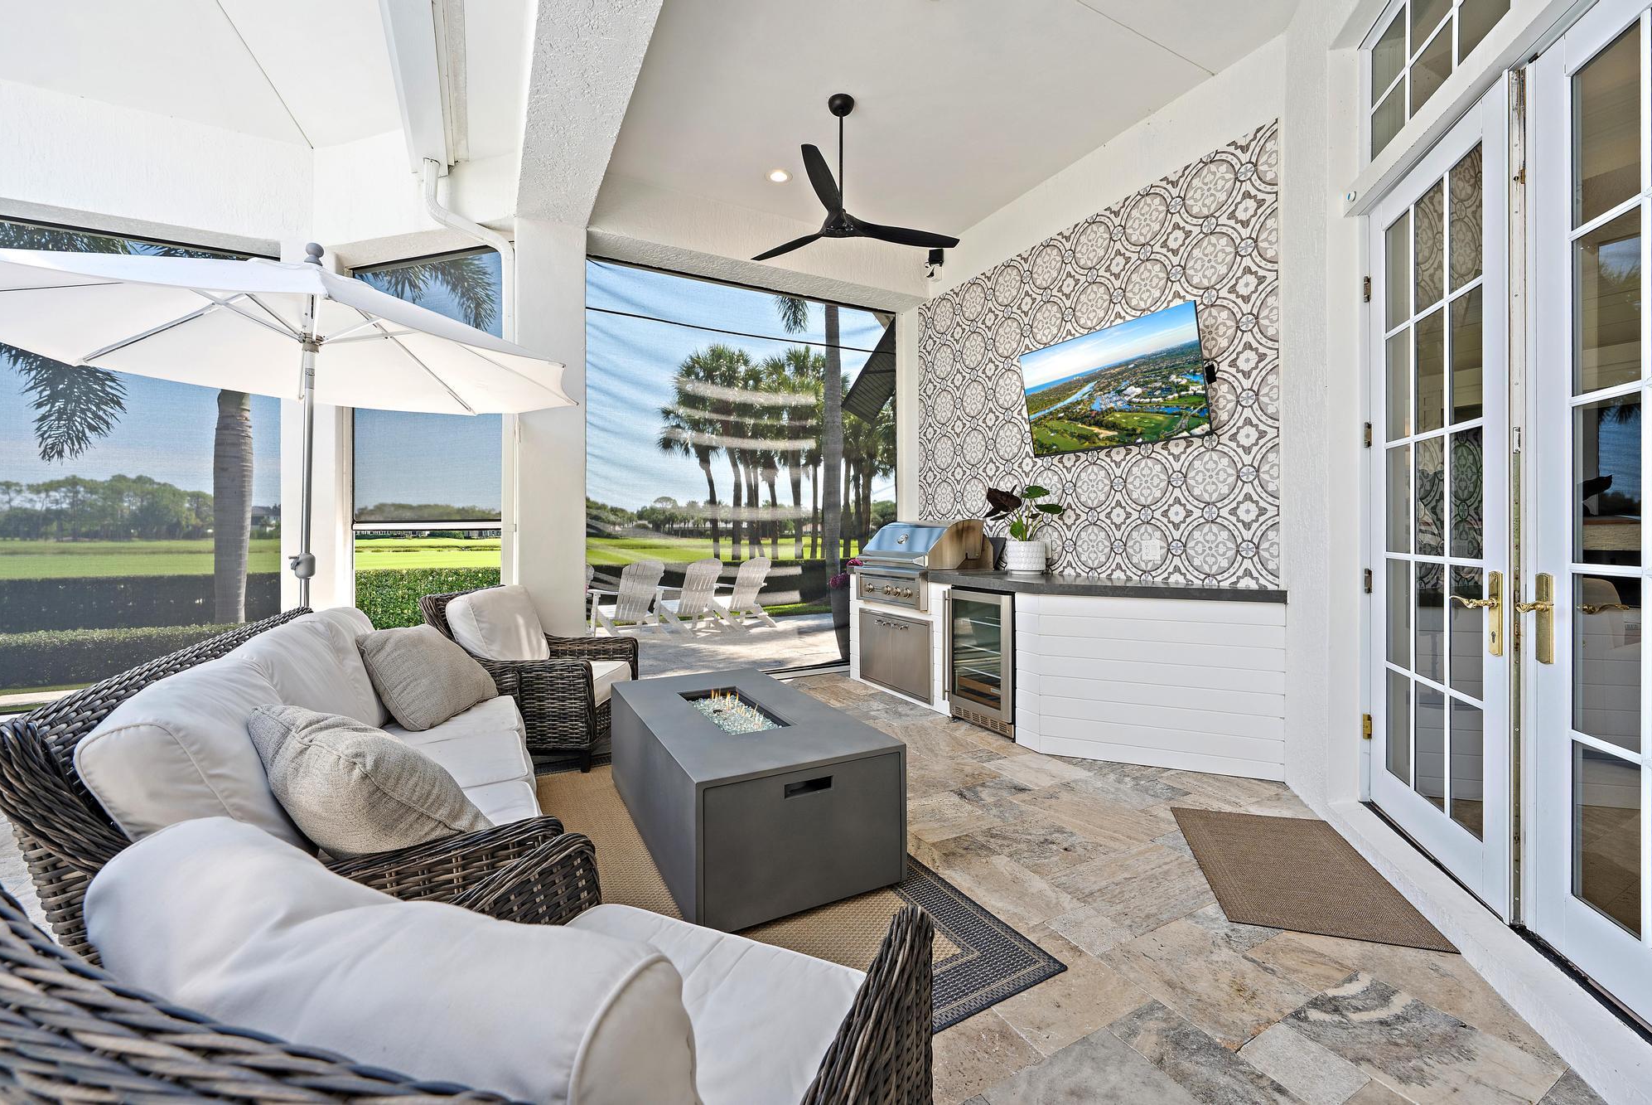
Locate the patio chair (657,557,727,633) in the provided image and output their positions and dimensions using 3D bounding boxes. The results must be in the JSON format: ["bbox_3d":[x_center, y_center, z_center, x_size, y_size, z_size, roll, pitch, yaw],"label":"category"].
[{"bbox_3d":[-1.640,0.528,8.140,0.750,0.930,0.880,-1,1,-37],"label":"patio chair"}]

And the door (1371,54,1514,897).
[{"bbox_3d":[2.161,-0.182,2.284,0.045,2.460,0.910,0,1,21],"label":"door"}]

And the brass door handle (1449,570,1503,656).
[{"bbox_3d":[1.987,0.181,1.980,0.060,0.250,0.150,0,1,21],"label":"brass door handle"}]

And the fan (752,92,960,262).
[{"bbox_3d":[0.090,-2.277,3.810,1.460,0.800,1.420,0,1,0],"label":"fan"}]

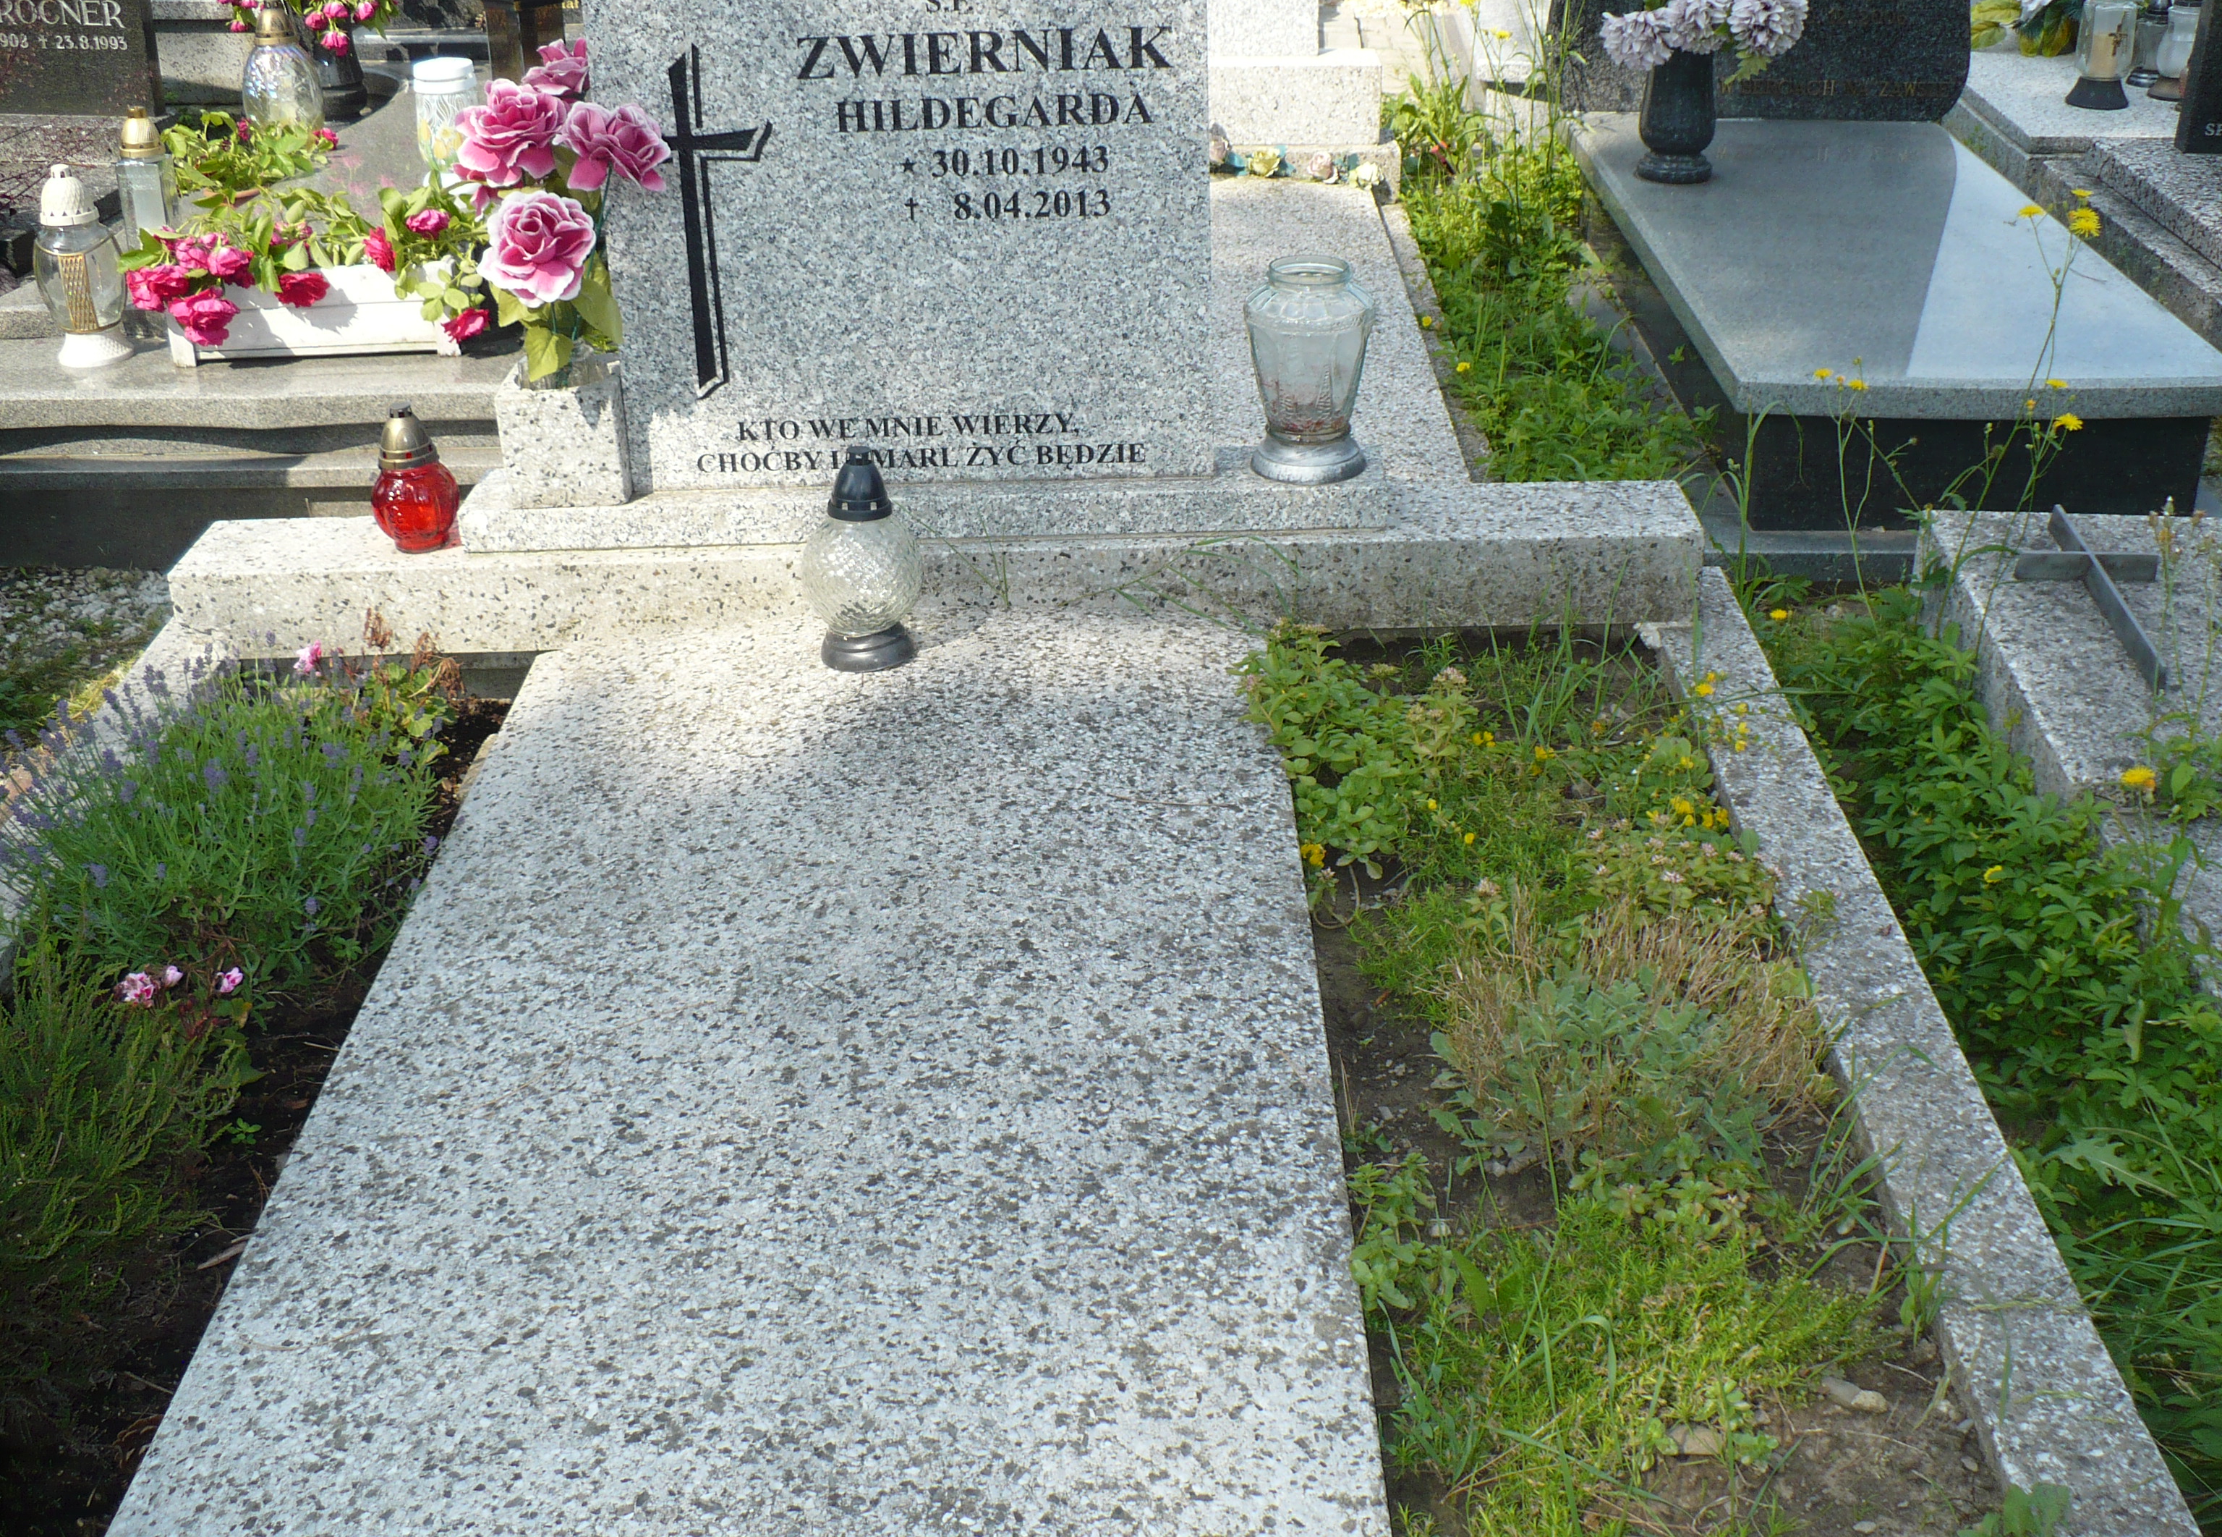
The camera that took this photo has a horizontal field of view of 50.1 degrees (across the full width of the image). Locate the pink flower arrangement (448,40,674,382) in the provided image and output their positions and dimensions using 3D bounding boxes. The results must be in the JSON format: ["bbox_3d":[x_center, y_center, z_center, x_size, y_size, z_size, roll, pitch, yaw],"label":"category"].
[{"bbox_3d":[-0.574,-0.581,2.465,0.210,0.340,0.190,-2,23,0],"label":"pink flower arrangement"}]

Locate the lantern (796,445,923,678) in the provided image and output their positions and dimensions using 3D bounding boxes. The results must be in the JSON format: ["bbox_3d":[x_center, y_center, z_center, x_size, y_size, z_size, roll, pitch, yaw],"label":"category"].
[{"bbox_3d":[-0.266,-0.224,2.546,0.132,0.226,0.132,-4,26,-6],"label":"lantern"}]

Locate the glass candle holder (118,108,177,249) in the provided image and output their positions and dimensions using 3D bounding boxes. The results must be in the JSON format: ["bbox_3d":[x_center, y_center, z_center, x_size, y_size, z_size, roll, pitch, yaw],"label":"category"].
[{"bbox_3d":[-1.502,-0.912,3.707,0.092,0.235,0.092,-11,28,-19],"label":"glass candle holder"}]

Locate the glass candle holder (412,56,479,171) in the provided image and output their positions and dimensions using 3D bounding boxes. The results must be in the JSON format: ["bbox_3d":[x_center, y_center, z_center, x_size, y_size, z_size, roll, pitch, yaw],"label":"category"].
[{"bbox_3d":[-1.107,-1.078,3.970,0.107,0.205,0.107,-8,27,-13],"label":"glass candle holder"}]

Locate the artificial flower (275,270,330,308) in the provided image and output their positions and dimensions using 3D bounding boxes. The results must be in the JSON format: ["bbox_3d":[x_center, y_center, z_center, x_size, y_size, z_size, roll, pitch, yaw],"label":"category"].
[{"bbox_3d":[-1.074,-0.638,3.156,0.074,0.054,0.065,-2,23,0],"label":"artificial flower"}]

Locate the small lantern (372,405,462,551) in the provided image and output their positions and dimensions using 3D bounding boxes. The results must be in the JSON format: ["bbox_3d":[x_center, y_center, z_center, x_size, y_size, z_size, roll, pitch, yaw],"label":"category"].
[{"bbox_3d":[-0.773,-0.322,2.617,0.096,0.150,0.096,-2,23,0],"label":"small lantern"}]

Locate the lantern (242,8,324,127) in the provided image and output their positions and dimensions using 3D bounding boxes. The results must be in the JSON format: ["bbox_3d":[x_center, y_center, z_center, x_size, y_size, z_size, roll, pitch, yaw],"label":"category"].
[{"bbox_3d":[-1.438,-1.197,4.089,0.136,0.212,0.136,-2,23,0],"label":"lantern"}]

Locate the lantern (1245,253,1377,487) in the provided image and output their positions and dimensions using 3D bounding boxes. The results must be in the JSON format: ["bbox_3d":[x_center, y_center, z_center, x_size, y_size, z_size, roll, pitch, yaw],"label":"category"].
[{"bbox_3d":[0.218,-0.439,2.600,0.143,0.220,0.143,1,26,5],"label":"lantern"}]

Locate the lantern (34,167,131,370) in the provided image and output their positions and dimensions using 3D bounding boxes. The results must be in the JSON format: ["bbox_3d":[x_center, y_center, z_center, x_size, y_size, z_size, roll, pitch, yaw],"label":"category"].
[{"bbox_3d":[-1.411,-0.689,3.239,0.122,0.250,0.122,-2,23,0],"label":"lantern"}]

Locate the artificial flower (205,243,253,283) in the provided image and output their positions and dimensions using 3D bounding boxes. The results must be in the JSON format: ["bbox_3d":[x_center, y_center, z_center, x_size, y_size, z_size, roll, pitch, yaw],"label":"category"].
[{"bbox_3d":[-1.277,-0.731,3.435,0.071,0.060,0.064,-10,28,-18],"label":"artificial flower"}]

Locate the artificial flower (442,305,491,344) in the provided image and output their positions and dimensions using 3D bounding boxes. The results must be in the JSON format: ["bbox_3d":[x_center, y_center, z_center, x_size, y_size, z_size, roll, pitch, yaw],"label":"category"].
[{"bbox_3d":[-0.944,-0.649,3.478,0.070,0.058,0.062,-8,27,-14],"label":"artificial flower"}]

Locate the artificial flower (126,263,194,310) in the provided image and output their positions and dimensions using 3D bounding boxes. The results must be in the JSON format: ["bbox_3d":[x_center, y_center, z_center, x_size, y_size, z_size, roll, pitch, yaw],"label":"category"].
[{"bbox_3d":[-1.261,-0.638,3.145,0.090,0.066,0.080,-2,23,0],"label":"artificial flower"}]

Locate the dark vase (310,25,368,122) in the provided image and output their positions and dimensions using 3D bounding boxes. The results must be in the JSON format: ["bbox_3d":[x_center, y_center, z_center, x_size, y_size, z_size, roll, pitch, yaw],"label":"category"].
[{"bbox_3d":[-1.485,-1.364,4.567,0.117,0.220,0.117,-9,27,-15],"label":"dark vase"}]

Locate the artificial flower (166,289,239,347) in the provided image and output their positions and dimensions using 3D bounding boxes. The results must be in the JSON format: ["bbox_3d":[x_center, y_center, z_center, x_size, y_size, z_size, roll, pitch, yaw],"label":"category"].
[{"bbox_3d":[-1.198,-0.594,3.130,0.090,0.075,0.085,-2,23,0],"label":"artificial flower"}]

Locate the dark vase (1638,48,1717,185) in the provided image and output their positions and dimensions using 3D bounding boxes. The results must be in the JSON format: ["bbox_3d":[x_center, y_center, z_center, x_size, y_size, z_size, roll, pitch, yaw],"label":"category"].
[{"bbox_3d":[0.921,-1.054,3.834,0.128,0.196,0.128,-2,23,0],"label":"dark vase"}]

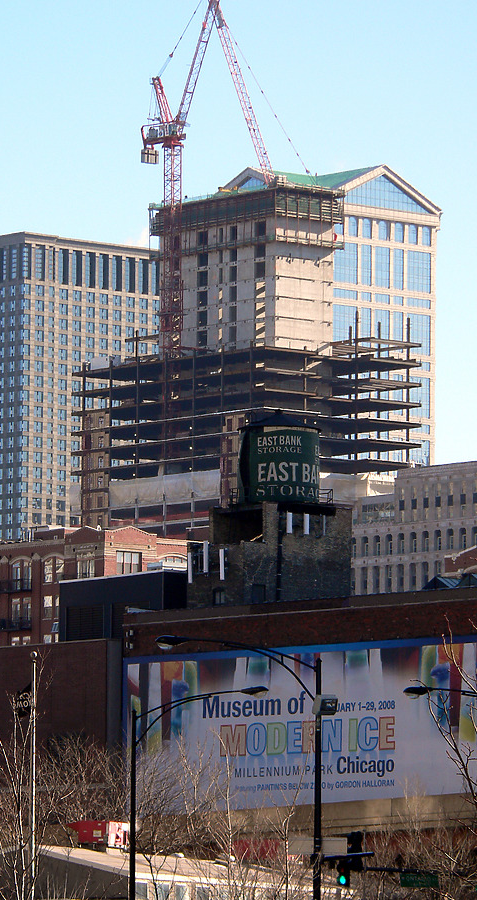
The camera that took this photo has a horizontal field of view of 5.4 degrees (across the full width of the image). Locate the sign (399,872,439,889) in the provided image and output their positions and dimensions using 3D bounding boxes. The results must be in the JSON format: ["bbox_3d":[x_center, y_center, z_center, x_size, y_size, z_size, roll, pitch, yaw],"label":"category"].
[{"bbox_3d":[4.878,11.590,135.000,1.120,0.370,0.050,-2,-7,26],"label":"sign"}]

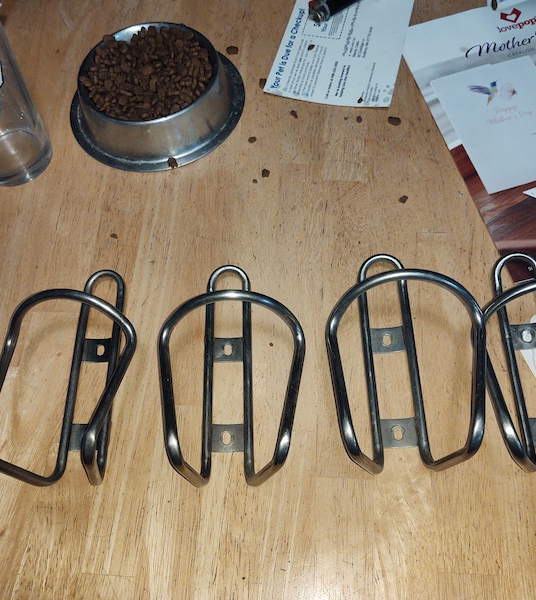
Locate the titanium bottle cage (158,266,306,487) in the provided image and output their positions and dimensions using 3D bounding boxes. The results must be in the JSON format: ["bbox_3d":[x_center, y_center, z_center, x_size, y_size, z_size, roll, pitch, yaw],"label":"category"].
[{"bbox_3d":[-0.024,0.033,0.386,0.090,0.084,0.152,1,65,-4],"label":"titanium bottle cage"}]

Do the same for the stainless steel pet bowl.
[{"bbox_3d":[-0.096,-0.179,0.523,0.151,0.040,0.151,-2,63,4],"label":"stainless steel pet bowl"}]

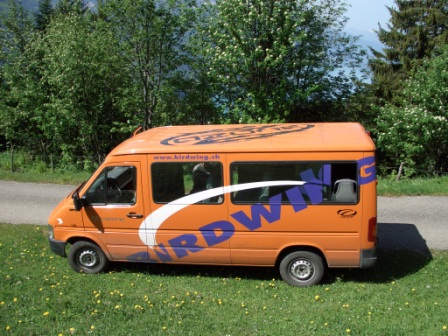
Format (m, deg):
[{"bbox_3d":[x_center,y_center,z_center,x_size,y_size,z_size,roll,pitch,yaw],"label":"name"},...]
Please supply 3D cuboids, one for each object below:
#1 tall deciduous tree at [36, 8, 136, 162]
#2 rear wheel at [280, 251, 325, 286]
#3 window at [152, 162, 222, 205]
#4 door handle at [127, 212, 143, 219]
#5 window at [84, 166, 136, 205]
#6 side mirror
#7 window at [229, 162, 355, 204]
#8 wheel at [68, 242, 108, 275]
[{"bbox_3d":[-4.678,-2.642,14.531,3.402,5.380,3.300,-3,16,0],"label":"tall deciduous tree"},{"bbox_3d":[1.234,1.567,6.770,0.680,0.680,0.220,0,17,9],"label":"rear wheel"},{"bbox_3d":[-0.561,0.238,6.553,1.124,0.656,0.070,0,17,9],"label":"window"},{"bbox_3d":[-1.406,0.752,6.731,0.260,0.090,0.060,0,17,9],"label":"door handle"},{"bbox_3d":[-1.792,0.270,6.774,0.820,0.613,0.070,0,17,9],"label":"window"},{"bbox_3d":[-2.283,0.518,6.701,0.130,0.280,0.210,0,17,9],"label":"side mirror"},{"bbox_3d":[1.025,0.216,6.300,1.874,0.665,0.070,0,17,9],"label":"window"},{"bbox_3d":[-2.276,1.513,7.303,0.680,0.680,0.220,-2,17,4],"label":"wheel"}]

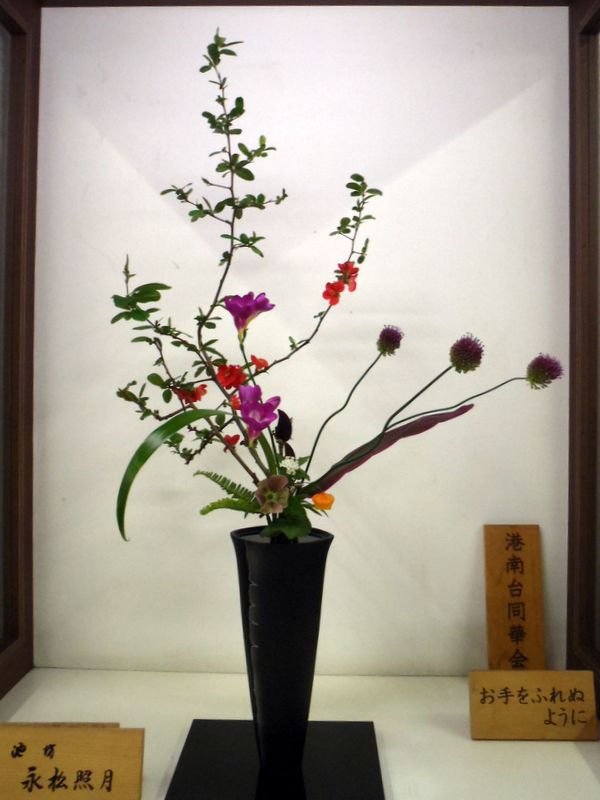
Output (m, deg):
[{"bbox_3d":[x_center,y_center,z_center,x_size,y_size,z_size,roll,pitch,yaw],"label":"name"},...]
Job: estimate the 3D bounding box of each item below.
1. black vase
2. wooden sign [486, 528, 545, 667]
[{"bbox_3d":[-0.022,0.310,0.798,0.126,0.286,0.121,0,1,2],"label":"black vase"},{"bbox_3d":[0.340,0.321,1.026,0.089,0.243,0.010,0,-7,2],"label":"wooden sign"}]

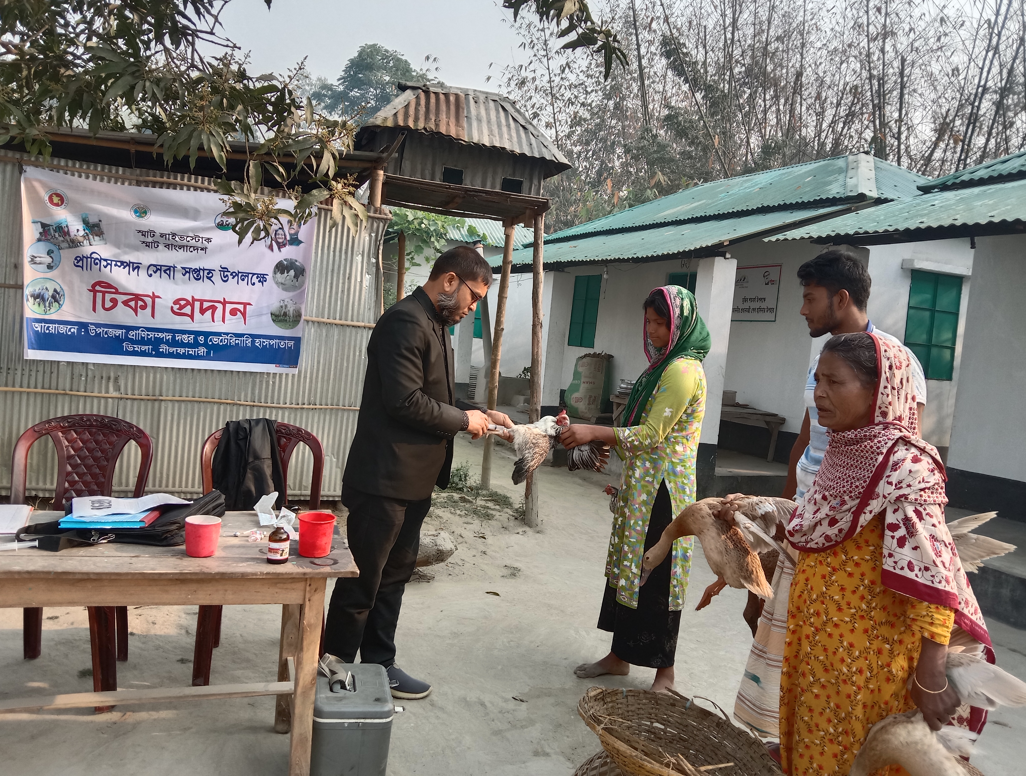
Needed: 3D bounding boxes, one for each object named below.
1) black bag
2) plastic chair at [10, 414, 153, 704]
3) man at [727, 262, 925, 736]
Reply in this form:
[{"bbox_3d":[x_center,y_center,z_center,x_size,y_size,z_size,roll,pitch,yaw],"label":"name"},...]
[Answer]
[{"bbox_3d":[-0.979,0.317,1.984,0.440,0.100,0.370,4,3,-16],"label":"black bag"},{"bbox_3d":[-1.527,0.565,2.661,0.465,0.905,0.480,4,3,-11],"label":"plastic chair"},{"bbox_3d":[0.986,0.410,2.524,0.520,1.670,0.500,5,3,-10],"label":"man"}]

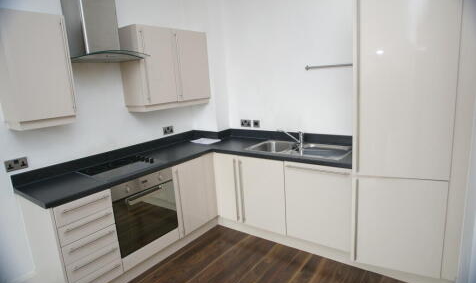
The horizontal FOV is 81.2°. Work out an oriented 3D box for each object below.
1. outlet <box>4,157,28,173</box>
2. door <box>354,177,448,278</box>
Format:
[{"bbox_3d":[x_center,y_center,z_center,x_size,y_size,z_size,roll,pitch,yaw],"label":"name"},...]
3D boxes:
[{"bbox_3d":[-1.650,0.175,2.077,0.012,0.087,0.147,5,14,36],"label":"outlet"},{"bbox_3d":[1.142,0.609,2.015,0.592,0.720,0.030,1,12,23],"label":"door"}]

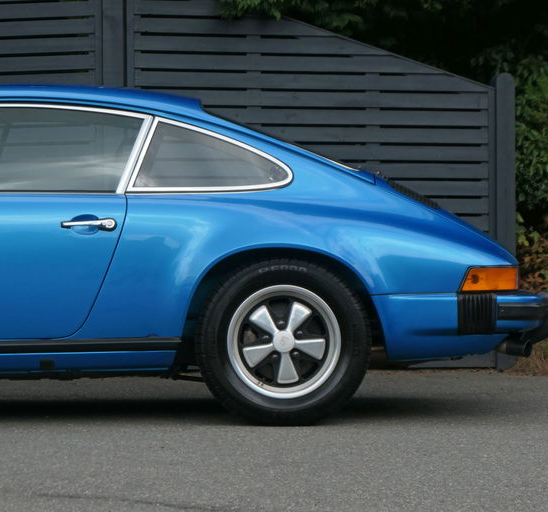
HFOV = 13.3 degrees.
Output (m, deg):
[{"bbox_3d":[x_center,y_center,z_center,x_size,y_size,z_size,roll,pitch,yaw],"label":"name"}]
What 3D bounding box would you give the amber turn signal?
[{"bbox_3d":[0.807,0.084,8.750,0.215,0.090,0.110,0,0,-10],"label":"amber turn signal"}]

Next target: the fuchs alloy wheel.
[{"bbox_3d":[0.034,0.312,8.670,0.640,0.630,0.200,0,0,-2],"label":"fuchs alloy wheel"}]

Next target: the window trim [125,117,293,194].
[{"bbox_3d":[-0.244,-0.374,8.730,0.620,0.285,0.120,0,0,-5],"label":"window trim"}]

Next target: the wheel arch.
[{"bbox_3d":[0.031,0.167,8.600,0.740,0.400,0.150,0,0,-2],"label":"wheel arch"}]

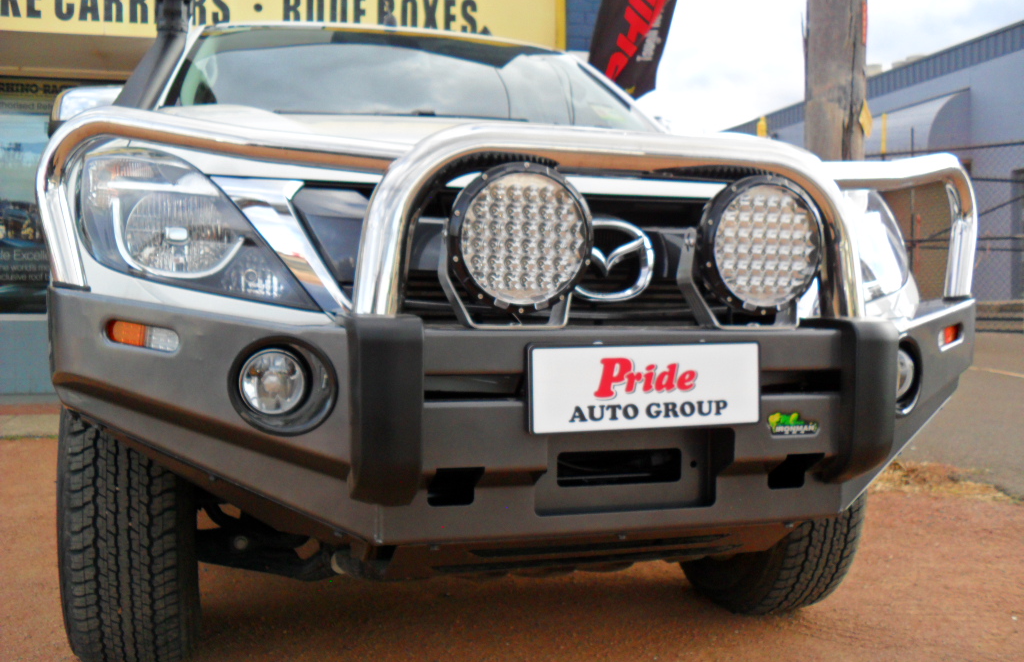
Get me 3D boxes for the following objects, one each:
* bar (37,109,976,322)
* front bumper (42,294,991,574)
[{"bbox_3d":[0.148,-0.191,1.756,1.792,0.335,0.365,0,2,-17],"label":"bar"},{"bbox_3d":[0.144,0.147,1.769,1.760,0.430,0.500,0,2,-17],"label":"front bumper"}]

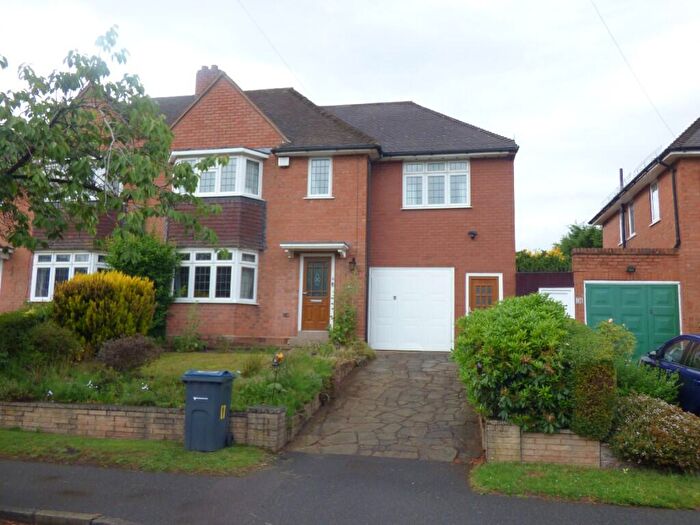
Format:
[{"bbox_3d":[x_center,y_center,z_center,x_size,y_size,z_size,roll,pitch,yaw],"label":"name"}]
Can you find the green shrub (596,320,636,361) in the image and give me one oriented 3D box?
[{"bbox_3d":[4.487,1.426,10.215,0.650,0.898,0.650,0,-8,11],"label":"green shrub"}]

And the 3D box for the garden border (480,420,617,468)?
[{"bbox_3d":[2.668,2.407,8.137,1.730,0.562,0.400,0,-8,11],"label":"garden border"}]

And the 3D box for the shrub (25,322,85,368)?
[{"bbox_3d":[-6.073,1.677,12.469,1.100,0.963,1.050,0,-8,11],"label":"shrub"}]

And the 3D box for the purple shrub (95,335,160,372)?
[{"bbox_3d":[-4.562,1.841,12.552,1.300,0.698,1.100,0,-8,11],"label":"purple shrub"}]

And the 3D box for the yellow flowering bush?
[{"bbox_3d":[-5.483,1.179,13.551,2.200,2.012,2.000,0,-8,11],"label":"yellow flowering bush"}]

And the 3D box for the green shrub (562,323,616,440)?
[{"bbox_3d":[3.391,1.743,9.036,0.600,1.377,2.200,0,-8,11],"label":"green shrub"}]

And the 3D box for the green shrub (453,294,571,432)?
[{"bbox_3d":[2.369,1.386,8.901,1.650,1.781,1.600,0,-8,11],"label":"green shrub"}]

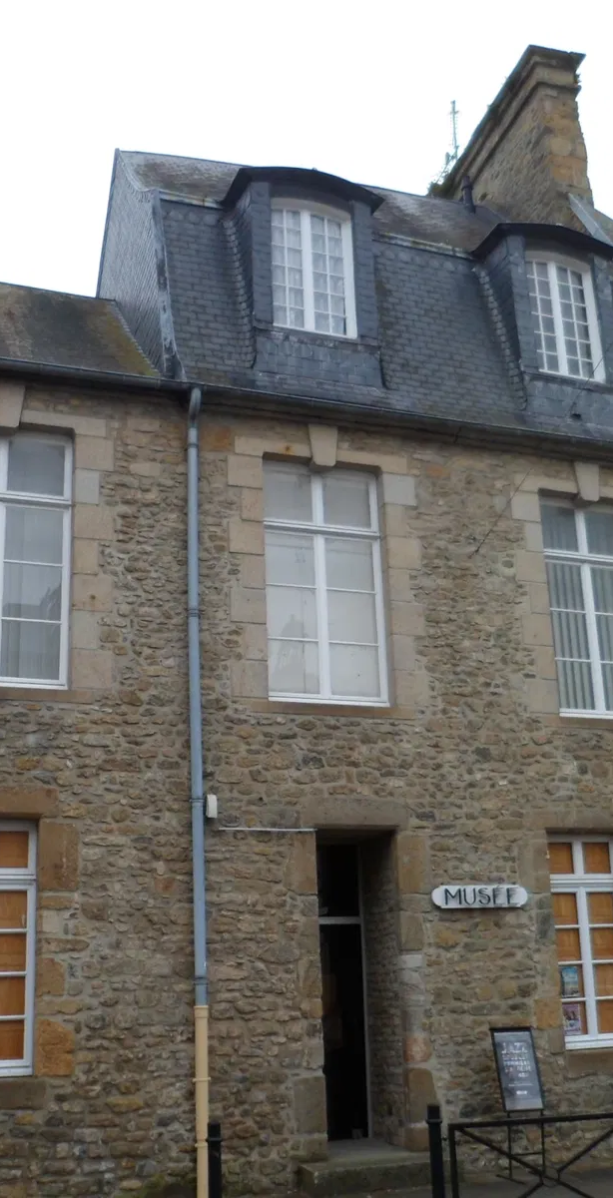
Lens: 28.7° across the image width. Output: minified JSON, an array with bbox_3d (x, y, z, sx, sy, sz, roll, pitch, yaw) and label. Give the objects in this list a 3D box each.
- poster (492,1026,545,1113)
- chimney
[{"bbox_3d":[1.838,4.072,10.384,0.410,0.680,0.040,5,-29,-20],"label":"poster"},{"bbox_3d":[3.178,-6.152,18.537,0.848,2.595,3.585,2,-16,-15],"label":"chimney"}]

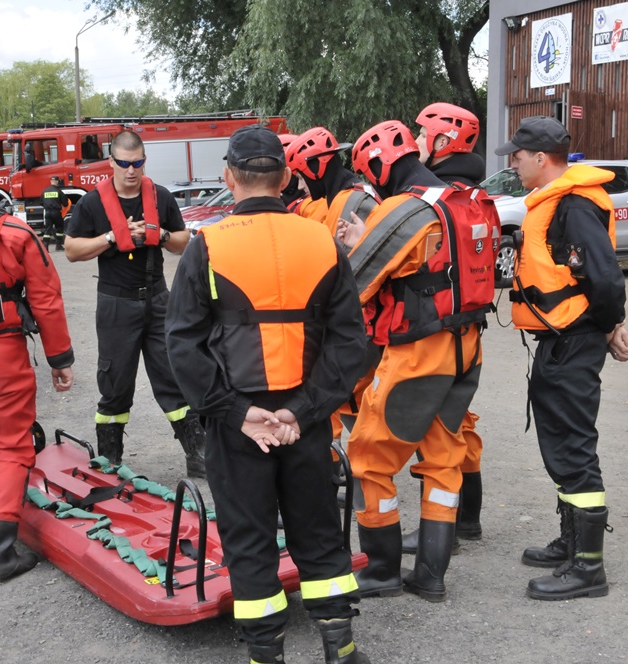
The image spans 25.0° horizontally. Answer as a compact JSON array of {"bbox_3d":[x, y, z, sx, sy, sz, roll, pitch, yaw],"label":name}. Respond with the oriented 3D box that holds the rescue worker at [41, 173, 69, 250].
[{"bbox_3d":[-6.236,-2.835,34.000,0.640,1.790,0.500,0,6,3],"label":"rescue worker"}]

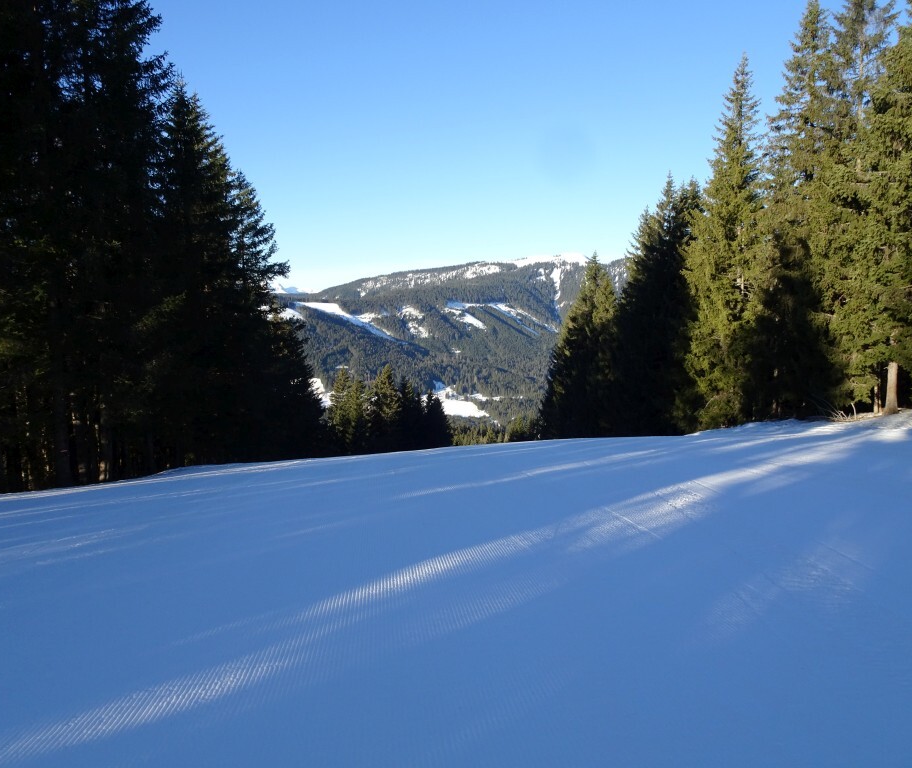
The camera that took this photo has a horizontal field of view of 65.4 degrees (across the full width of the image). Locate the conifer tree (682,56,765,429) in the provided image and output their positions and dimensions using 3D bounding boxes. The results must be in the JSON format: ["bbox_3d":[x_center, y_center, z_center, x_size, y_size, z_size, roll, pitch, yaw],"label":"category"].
[{"bbox_3d":[13.300,-6.800,34.000,4.300,17.900,4.300,1,3,0],"label":"conifer tree"}]

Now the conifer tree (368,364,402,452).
[{"bbox_3d":[-8.700,4.700,87.000,4.600,14.500,4.600,1,3,0],"label":"conifer tree"}]

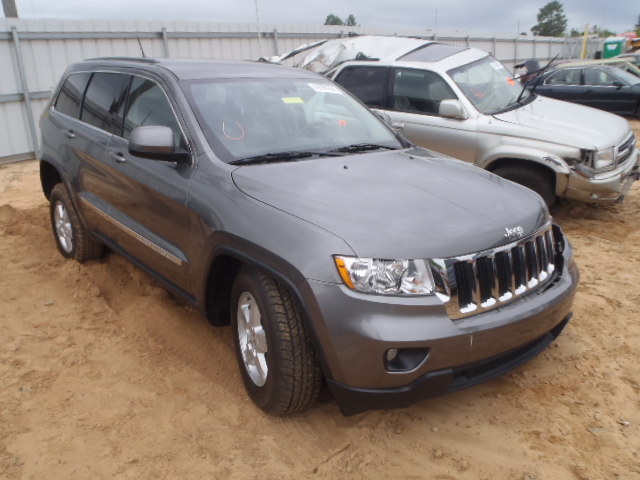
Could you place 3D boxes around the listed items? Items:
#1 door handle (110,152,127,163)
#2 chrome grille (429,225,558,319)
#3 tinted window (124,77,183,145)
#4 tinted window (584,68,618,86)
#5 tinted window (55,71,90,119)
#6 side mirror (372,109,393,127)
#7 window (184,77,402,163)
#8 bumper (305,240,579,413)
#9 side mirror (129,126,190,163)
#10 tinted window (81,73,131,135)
[{"bbox_3d":[-1.297,-0.523,3.318,0.060,0.050,0.240,-13,21,-39],"label":"door handle"},{"bbox_3d":[0.867,0.140,2.410,0.990,0.310,0.190,-13,21,-39],"label":"chrome grille"},{"bbox_3d":[-0.970,-0.765,3.063,0.090,0.420,0.950,7,8,-43],"label":"tinted window"},{"bbox_3d":[6.517,-3.735,11.900,0.850,0.380,0.090,11,4,39],"label":"tinted window"},{"bbox_3d":[-2.038,-1.184,4.264,0.090,0.360,0.700,7,8,-43],"label":"tinted window"},{"bbox_3d":[0.504,-0.927,4.058,0.260,0.200,0.210,-13,21,-39],"label":"side mirror"},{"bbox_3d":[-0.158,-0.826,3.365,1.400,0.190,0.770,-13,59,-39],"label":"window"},{"bbox_3d":[0.787,0.295,2.551,1.860,0.570,0.540,-13,21,-39],"label":"bumper"},{"bbox_3d":[-0.908,-0.529,2.825,0.260,0.200,0.220,-13,21,-39],"label":"side mirror"},{"bbox_3d":[-1.513,-0.976,3.669,0.090,0.420,0.840,7,8,-43],"label":"tinted window"}]

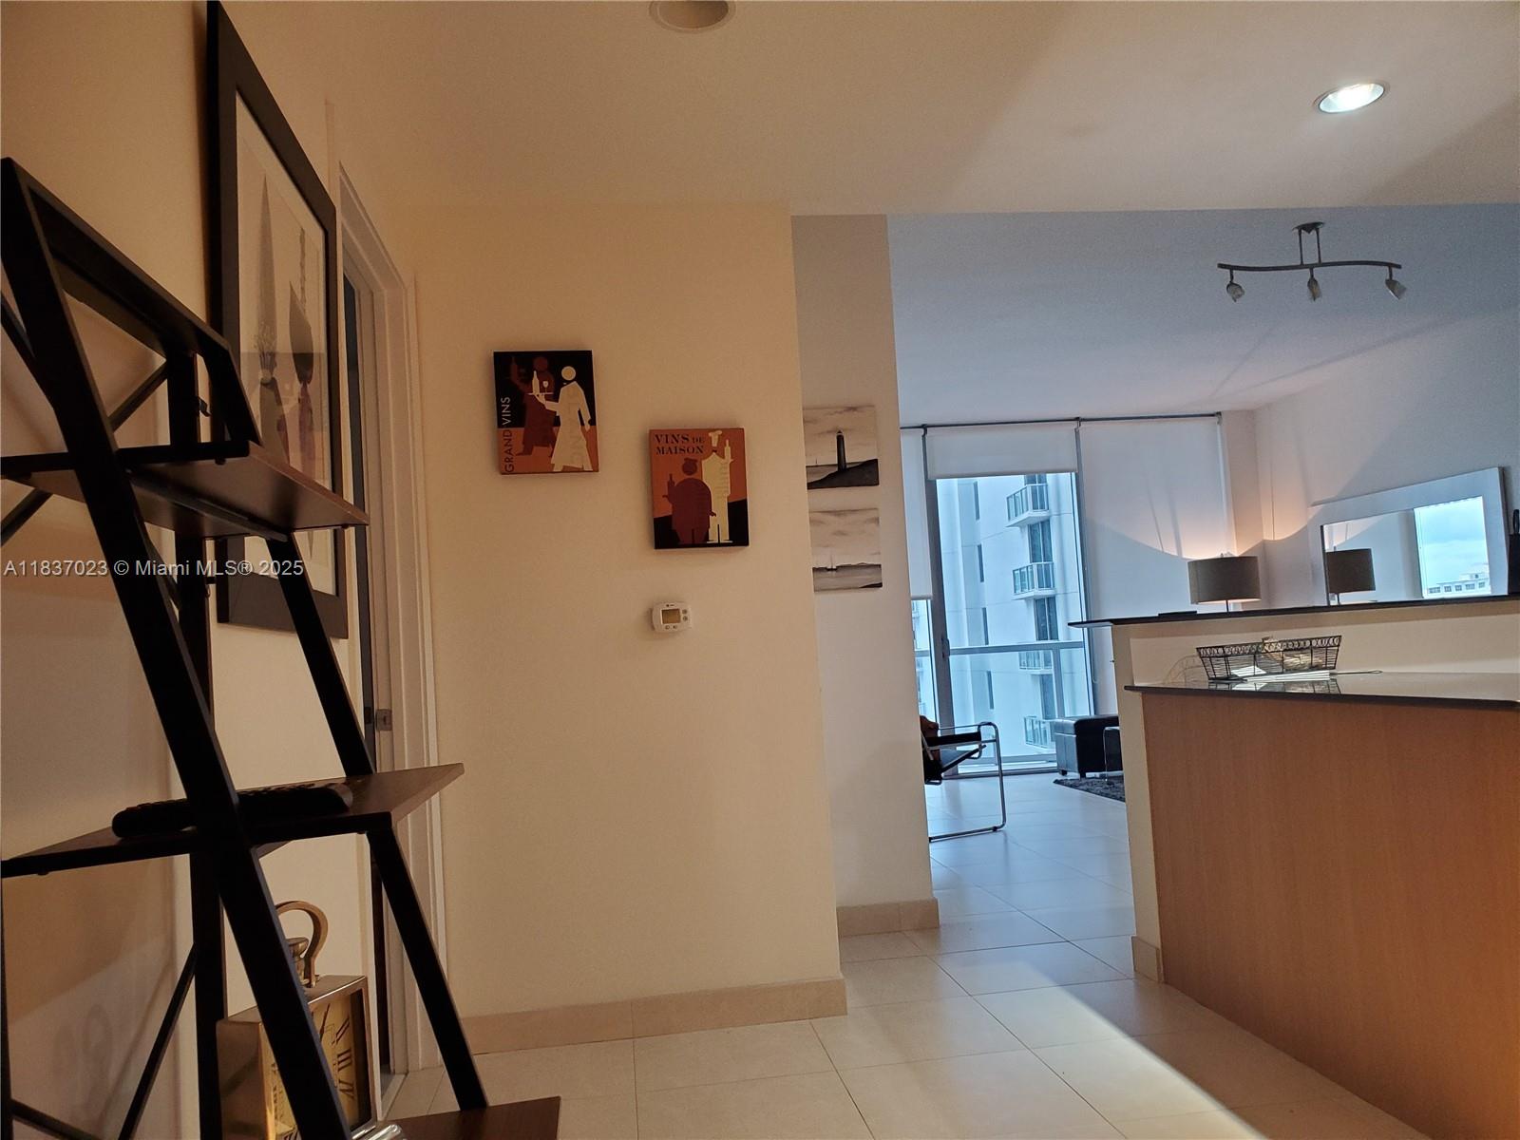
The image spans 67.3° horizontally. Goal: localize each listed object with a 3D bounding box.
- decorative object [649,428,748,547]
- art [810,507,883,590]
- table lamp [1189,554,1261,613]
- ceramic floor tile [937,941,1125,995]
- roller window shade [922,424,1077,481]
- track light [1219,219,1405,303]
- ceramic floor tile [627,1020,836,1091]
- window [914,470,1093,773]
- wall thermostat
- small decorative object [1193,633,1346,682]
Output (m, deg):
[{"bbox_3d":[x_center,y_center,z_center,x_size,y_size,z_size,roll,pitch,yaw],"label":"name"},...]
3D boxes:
[{"bbox_3d":[-0.183,-0.244,3.447,0.281,0.358,0.025,-3,-4,-7],"label":"decorative object"},{"bbox_3d":[0.309,-0.077,4.320,0.300,0.309,0.030,-3,-4,-8],"label":"art"},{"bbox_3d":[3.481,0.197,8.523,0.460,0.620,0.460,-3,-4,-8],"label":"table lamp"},{"bbox_3d":[0.874,1.320,3.789,0.517,0.010,0.499,-3,-4,-7],"label":"ceramic floor tile"},{"bbox_3d":[1.942,-0.965,9.111,1.283,0.445,0.060,-3,-4,-8],"label":"roller window shade"},{"bbox_3d":[2.477,-1.385,5.134,0.879,0.358,0.140,-3,-4,-7],"label":"track light"},{"bbox_3d":[-0.082,1.292,3.057,0.500,0.010,0.450,-3,-4,-8],"label":"ceramic floor tile"},{"bbox_3d":[1.992,0.335,9.458,1.440,2.680,0.100,-3,-4,-7],"label":"window"},{"bbox_3d":[-0.261,0.143,3.401,0.118,0.084,0.030,-3,-4,-7],"label":"wall thermostat"},{"bbox_3d":[1.465,0.258,3.297,0.335,0.101,0.210,-3,-4,-8],"label":"small decorative object"}]

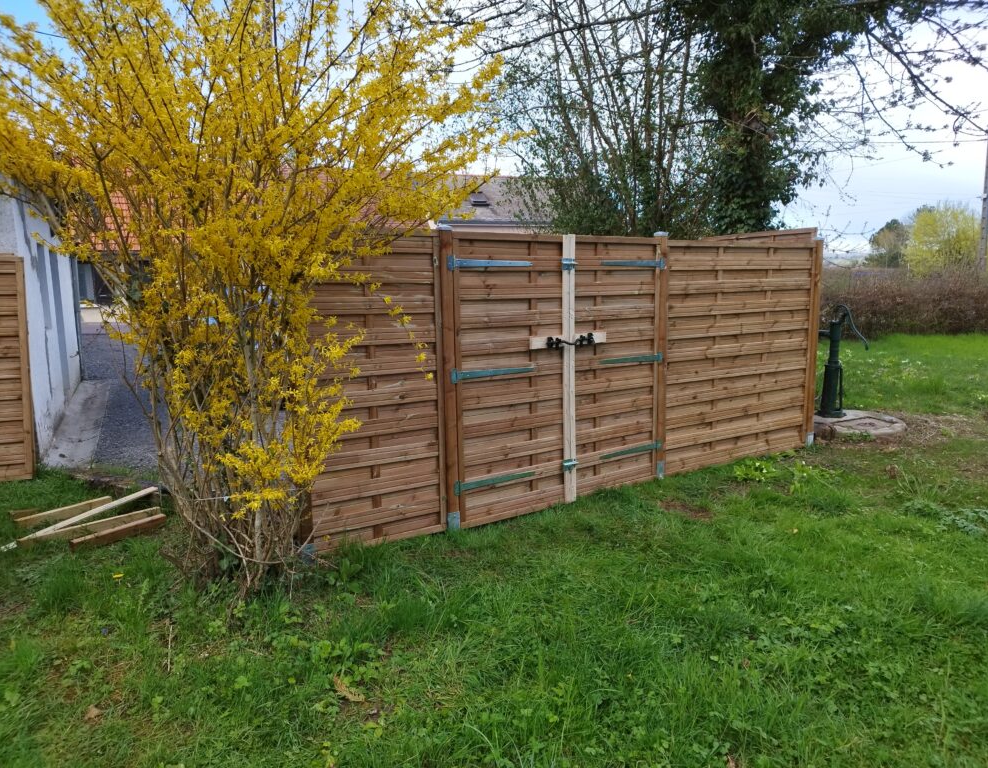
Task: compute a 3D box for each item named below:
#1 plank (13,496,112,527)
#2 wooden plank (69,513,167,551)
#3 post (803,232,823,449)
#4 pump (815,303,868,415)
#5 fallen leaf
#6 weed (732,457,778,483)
[{"bbox_3d":[-2.885,0.874,4.792,0.050,0.070,0.590,5,10,36],"label":"plank"},{"bbox_3d":[-2.288,0.919,4.363,0.062,0.063,0.560,5,10,36],"label":"wooden plank"},{"bbox_3d":[2.913,-0.391,6.460,0.075,1.840,0.075,-6,9,-31],"label":"post"},{"bbox_3d":[3.604,-0.239,7.396,0.550,1.170,0.280,3,9,28],"label":"pump"},{"bbox_3d":[-0.542,1.143,2.665,0.150,0.030,0.070,6,11,42],"label":"fallen leaf"},{"bbox_3d":[2.025,0.667,5.494,0.330,0.120,0.280,2,8,20],"label":"weed"}]

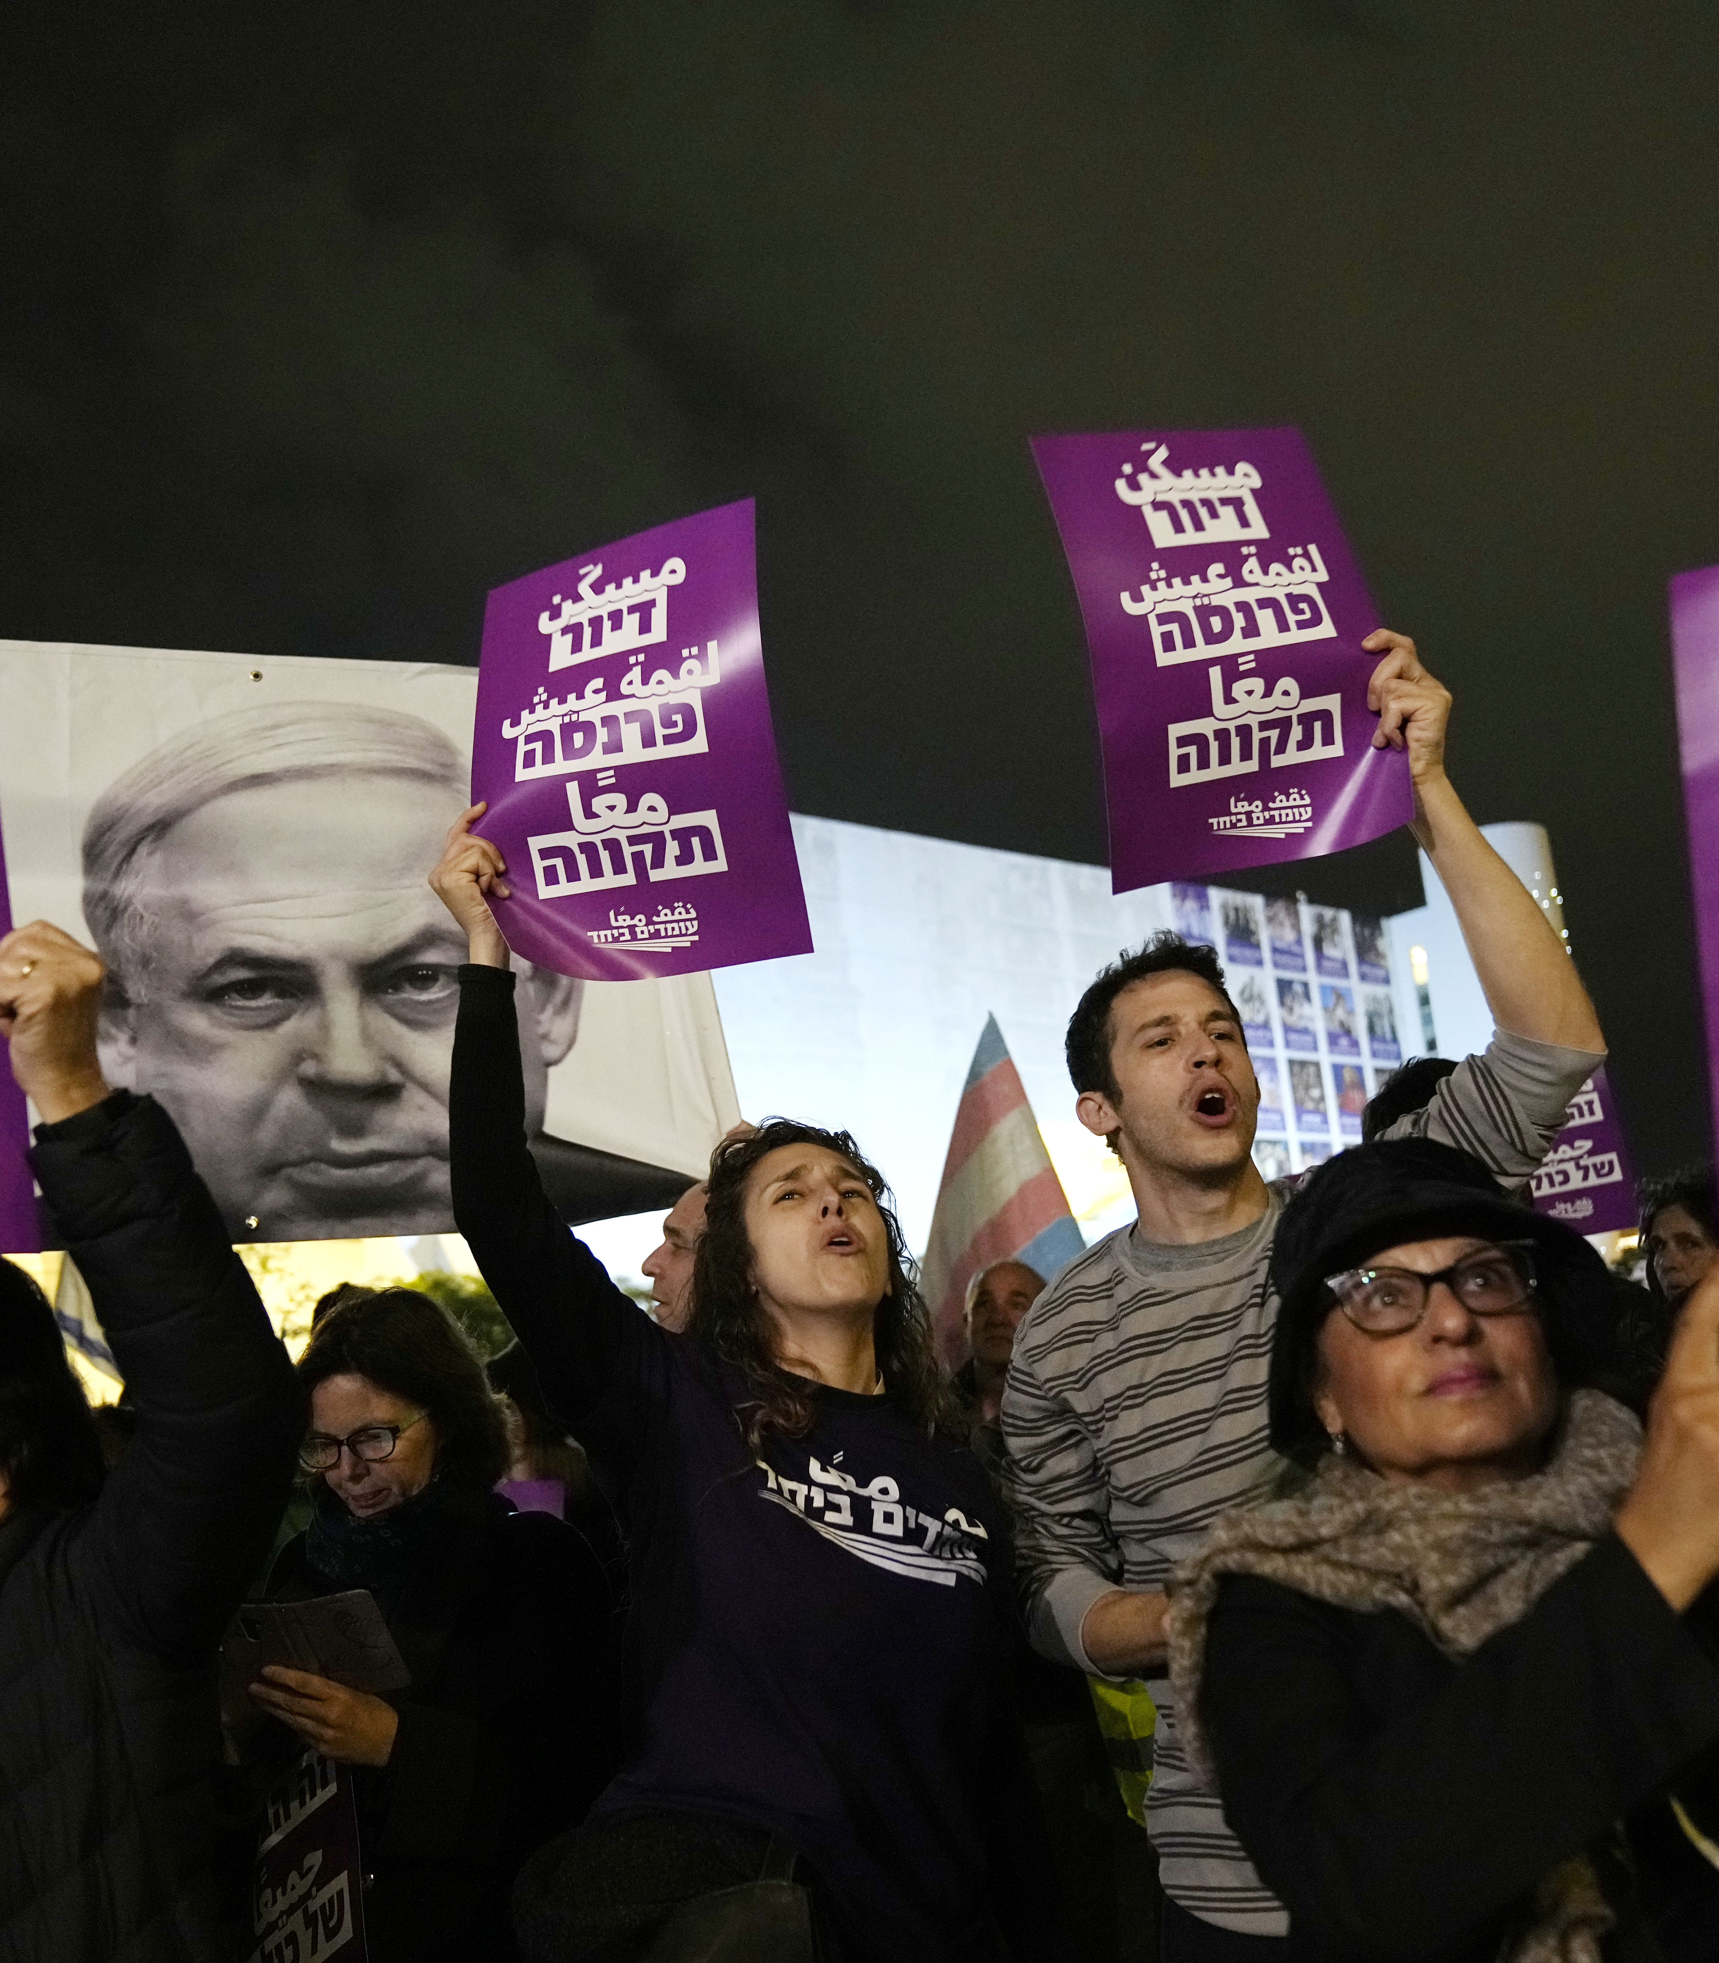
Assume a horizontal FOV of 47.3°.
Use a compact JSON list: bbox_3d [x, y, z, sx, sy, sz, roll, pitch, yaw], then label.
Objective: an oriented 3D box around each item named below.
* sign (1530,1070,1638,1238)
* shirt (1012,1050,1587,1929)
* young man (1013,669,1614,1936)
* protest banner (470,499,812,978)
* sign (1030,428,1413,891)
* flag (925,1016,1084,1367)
[{"bbox_3d":[1.431,0.342,4.050,0.297,0.420,0.025,-12,-7,2],"label":"sign"},{"bbox_3d":[0.419,0.428,1.772,0.570,0.740,0.360,-3,-14,-4],"label":"shirt"},{"bbox_3d":[0.439,0.680,1.711,0.600,1.980,0.420,-3,-14,-4],"label":"young man"},{"bbox_3d":[-0.207,-0.211,1.800,0.297,0.420,0.050,-10,-15,18],"label":"protest banner"},{"bbox_3d":[0.333,-0.314,1.825,0.297,0.420,0.050,-9,-8,-16],"label":"sign"},{"bbox_3d":[0.377,0.671,5.400,0.500,1.100,0.220,-6,-14,6],"label":"flag"}]

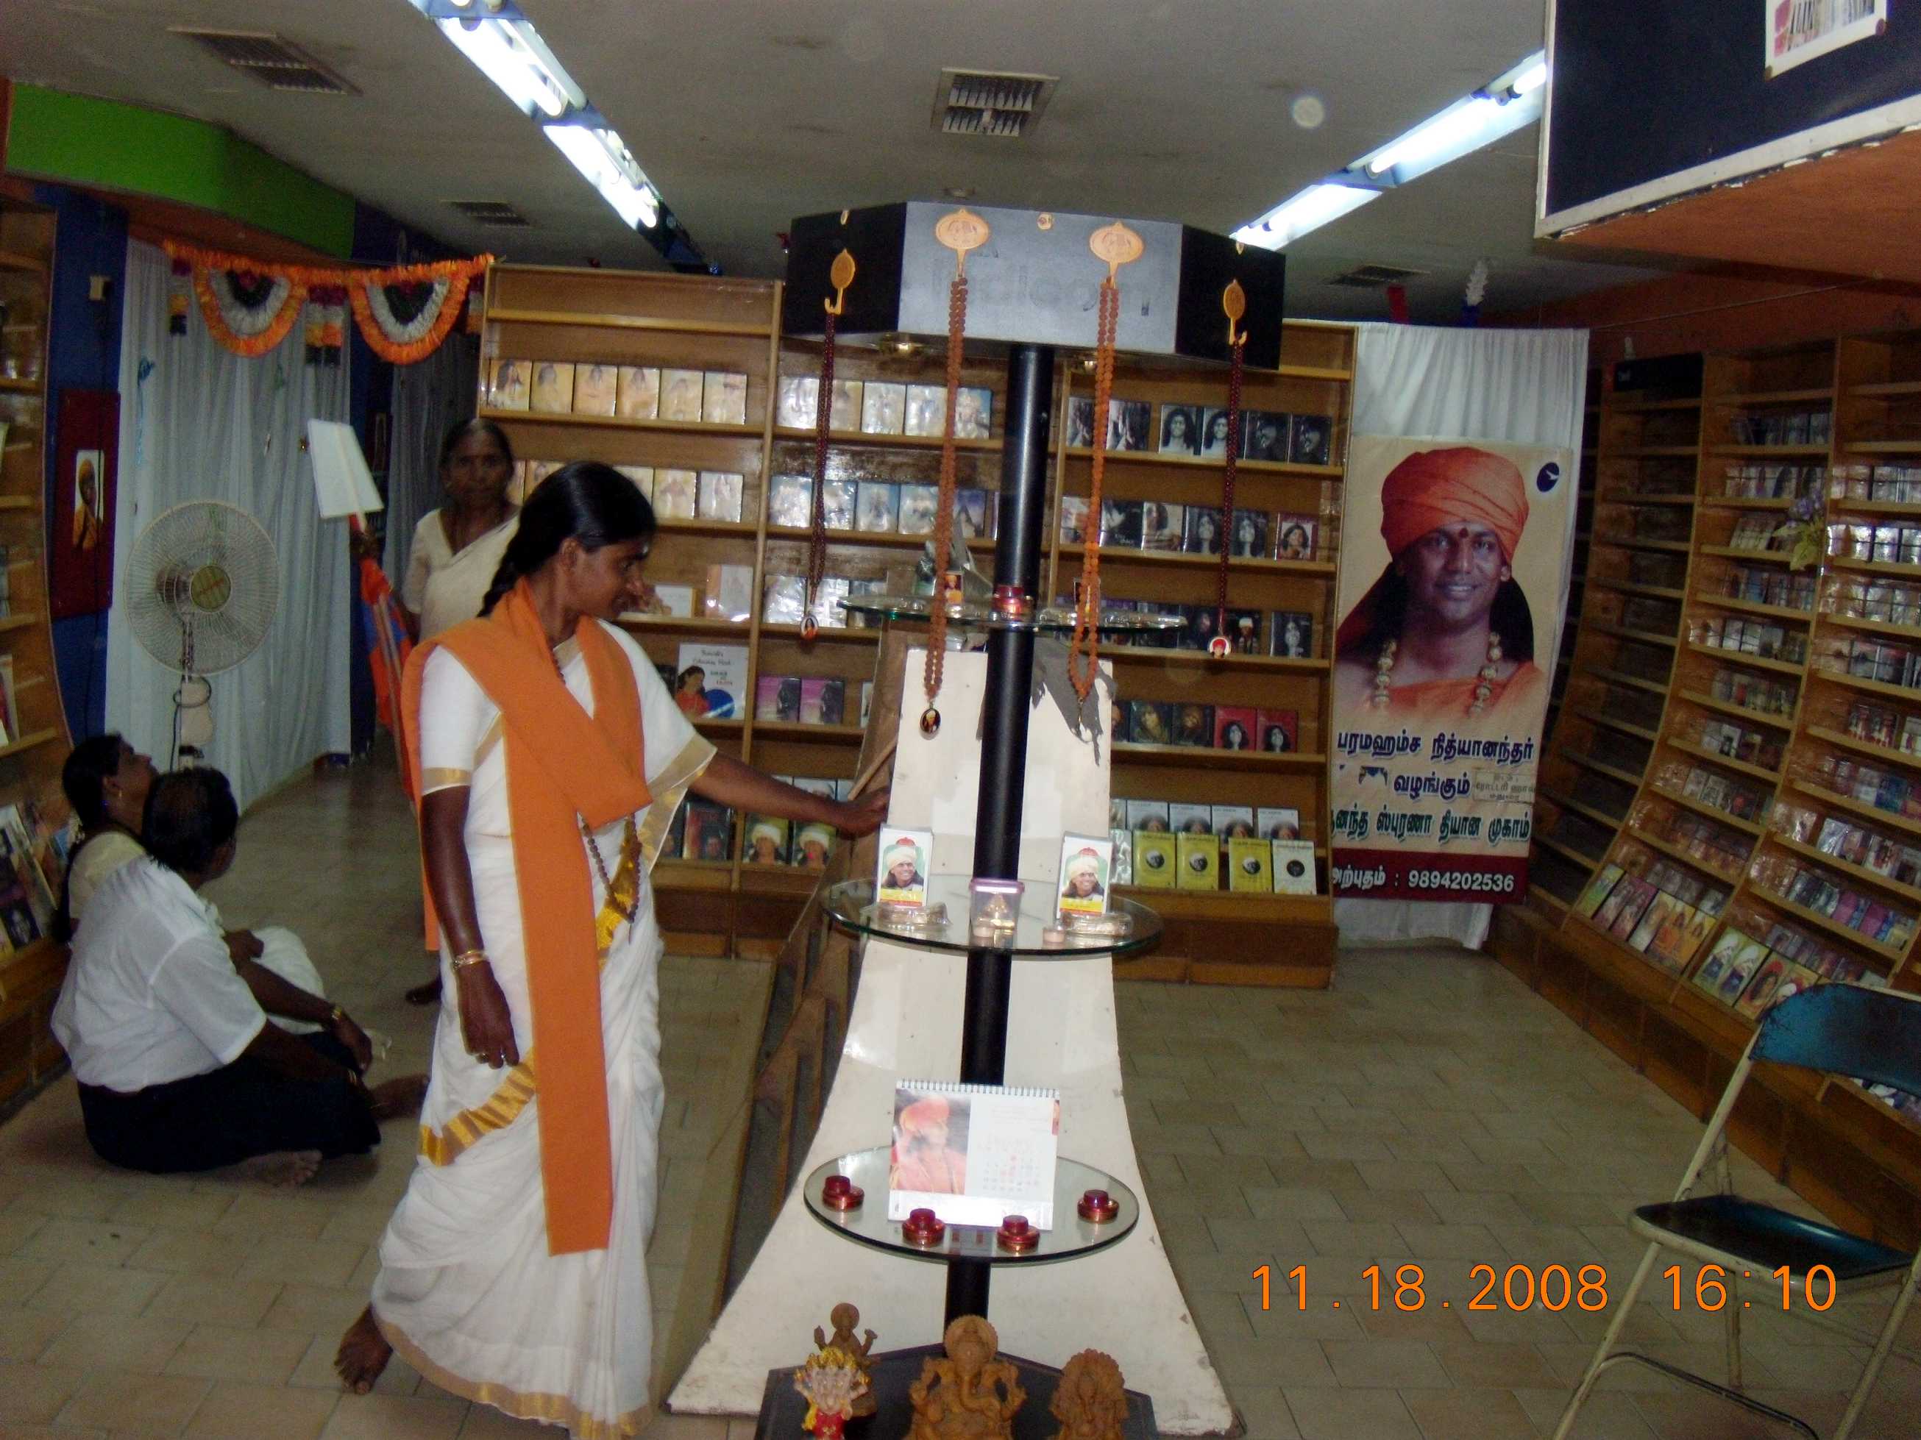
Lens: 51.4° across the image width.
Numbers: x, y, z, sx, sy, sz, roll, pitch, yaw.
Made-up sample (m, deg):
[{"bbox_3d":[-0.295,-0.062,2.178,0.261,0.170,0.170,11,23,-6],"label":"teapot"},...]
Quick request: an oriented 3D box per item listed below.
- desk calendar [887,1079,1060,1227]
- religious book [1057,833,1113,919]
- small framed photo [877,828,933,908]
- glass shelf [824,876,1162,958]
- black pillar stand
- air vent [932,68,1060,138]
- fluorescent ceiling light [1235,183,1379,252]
[{"bbox_3d":[0.019,0.582,2.701,0.220,0.175,0.090,4,7,0],"label":"desk calendar"},{"bbox_3d":[0.171,0.216,2.695,0.070,0.110,0.018,6,7,17],"label":"religious book"},{"bbox_3d":[-0.071,0.192,2.558,0.064,0.104,0.025,4,6,2],"label":"small framed photo"},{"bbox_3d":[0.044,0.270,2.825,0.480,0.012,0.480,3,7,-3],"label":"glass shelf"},{"bbox_3d":[0.044,0.264,2.731,0.060,1.518,0.060,3,7,-3],"label":"black pillar stand"},{"bbox_3d":[0.070,-1.454,4.695,0.255,0.040,0.800,3,7,-3],"label":"air vent"},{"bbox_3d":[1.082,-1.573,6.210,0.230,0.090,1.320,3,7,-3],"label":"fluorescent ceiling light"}]

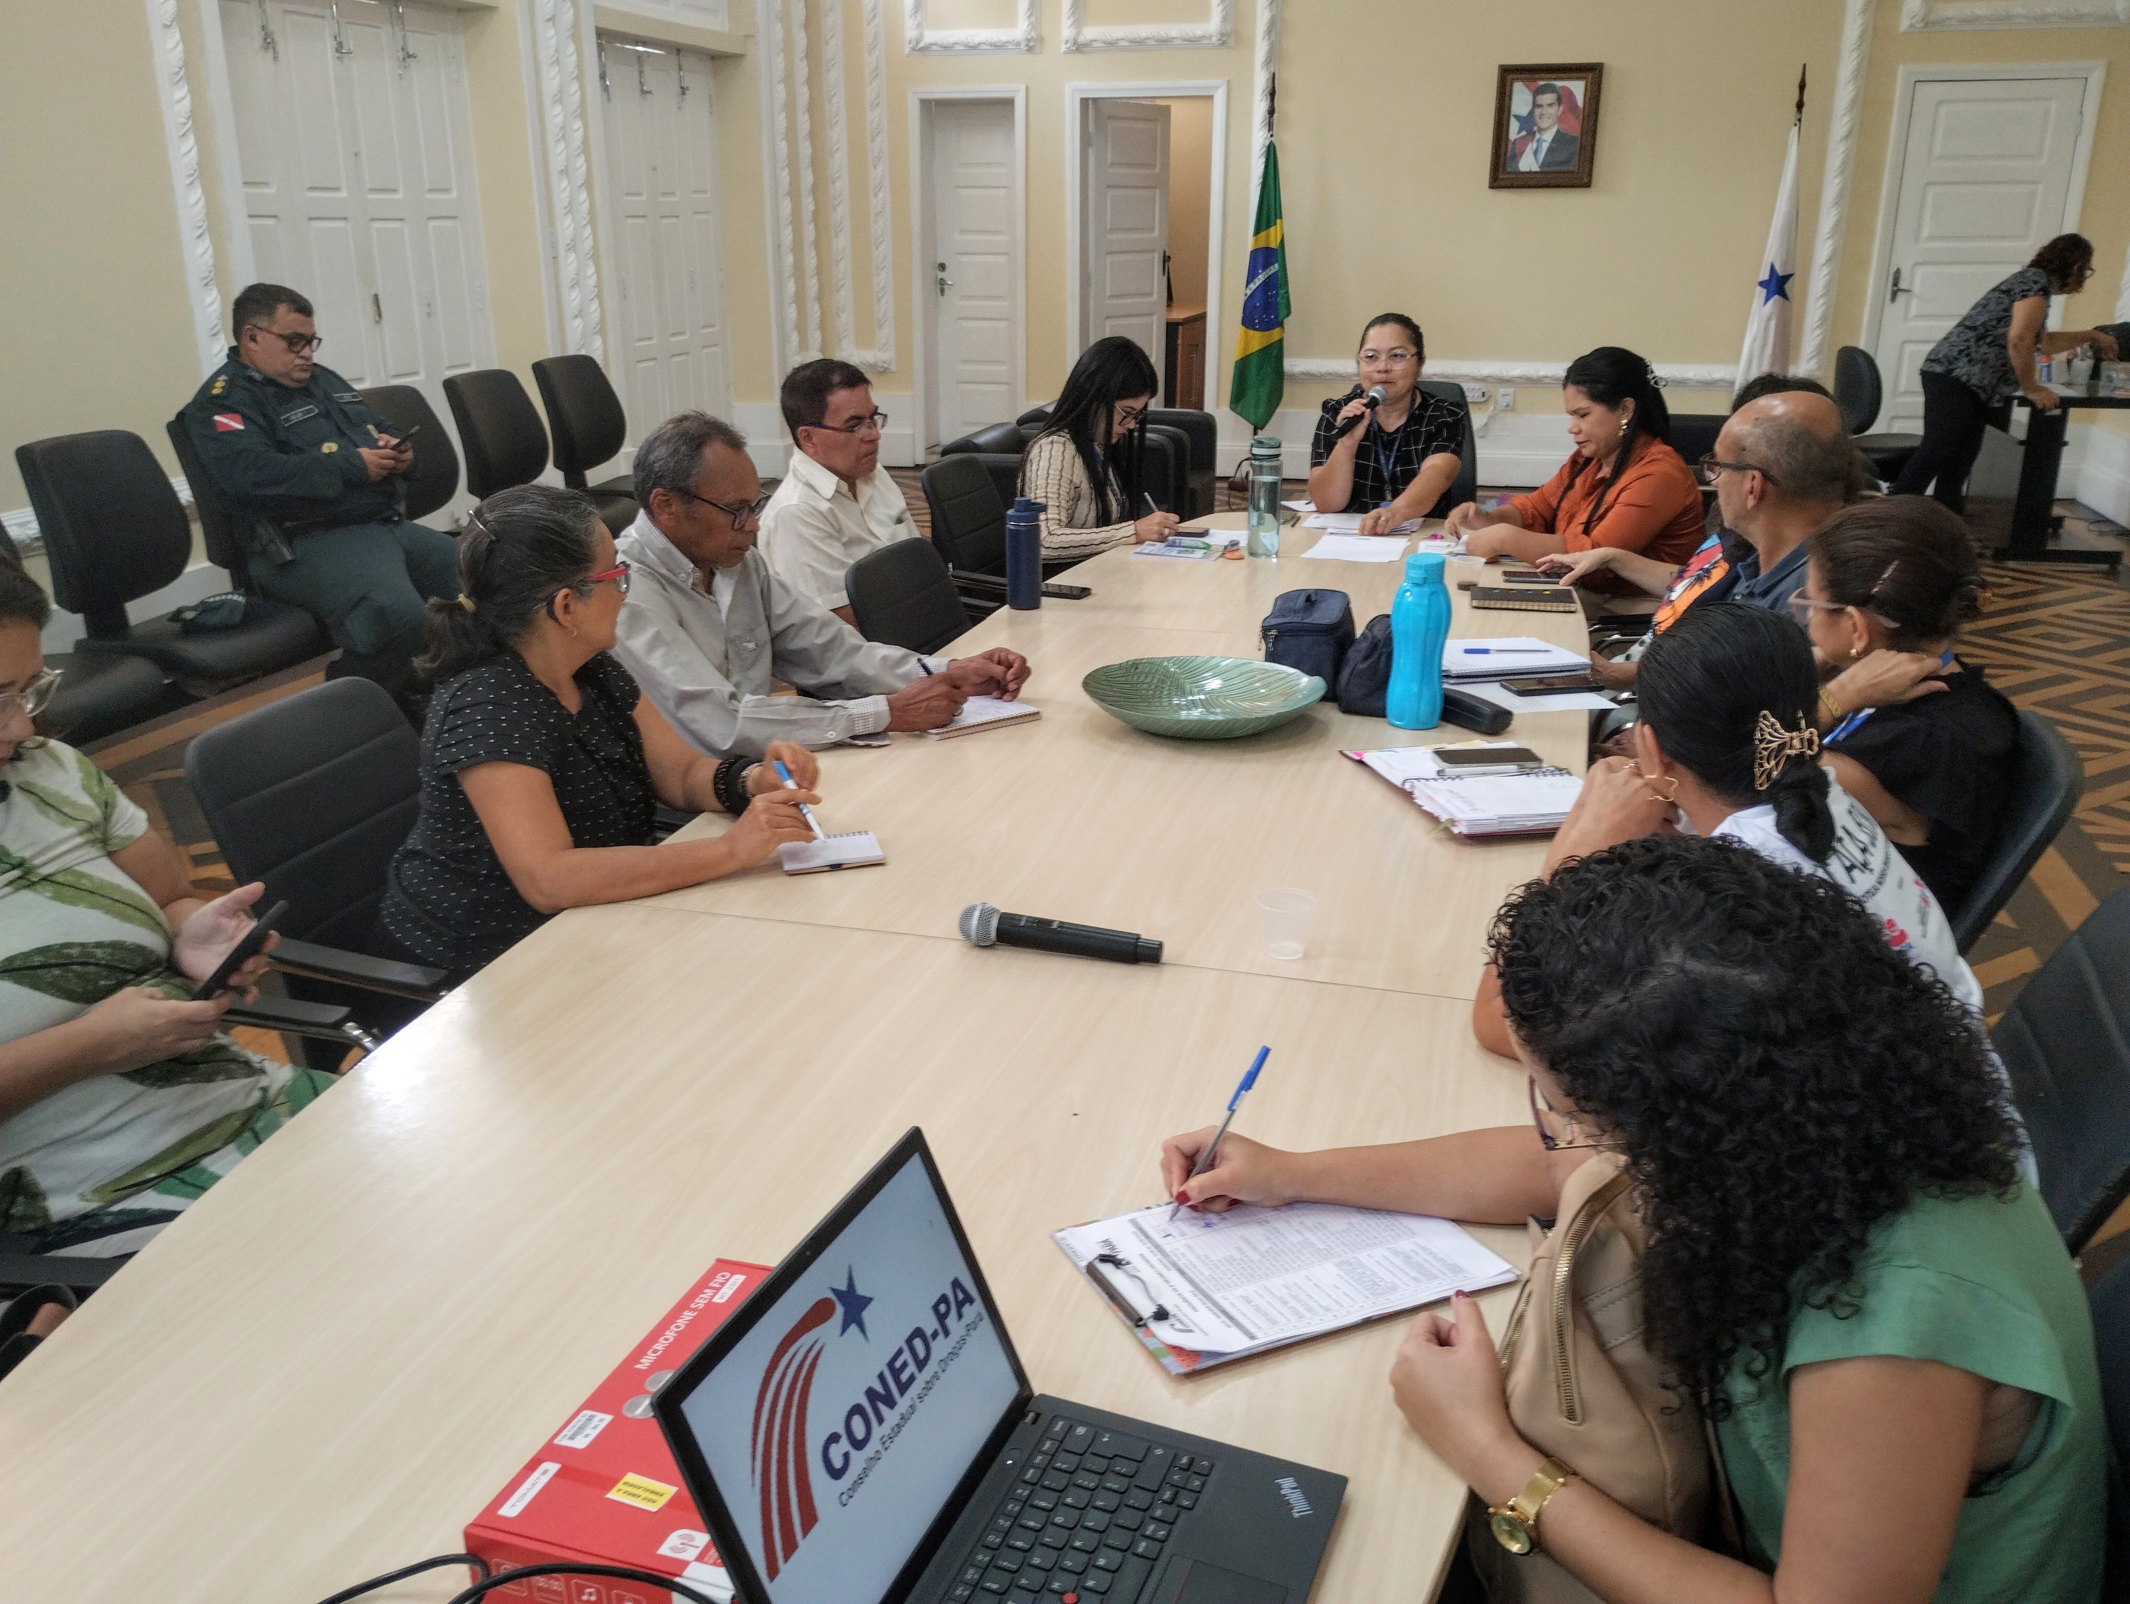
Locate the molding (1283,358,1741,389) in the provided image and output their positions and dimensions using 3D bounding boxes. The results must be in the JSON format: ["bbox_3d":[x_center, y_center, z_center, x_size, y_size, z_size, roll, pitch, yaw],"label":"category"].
[{"bbox_3d":[2.589,-2.485,10.023,2.902,0.120,0.050,4,19,11],"label":"molding"}]

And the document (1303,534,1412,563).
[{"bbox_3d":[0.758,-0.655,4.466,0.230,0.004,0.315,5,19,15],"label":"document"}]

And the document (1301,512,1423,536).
[{"bbox_3d":[0.810,-0.750,4.661,0.310,0.006,0.260,4,19,11],"label":"document"}]

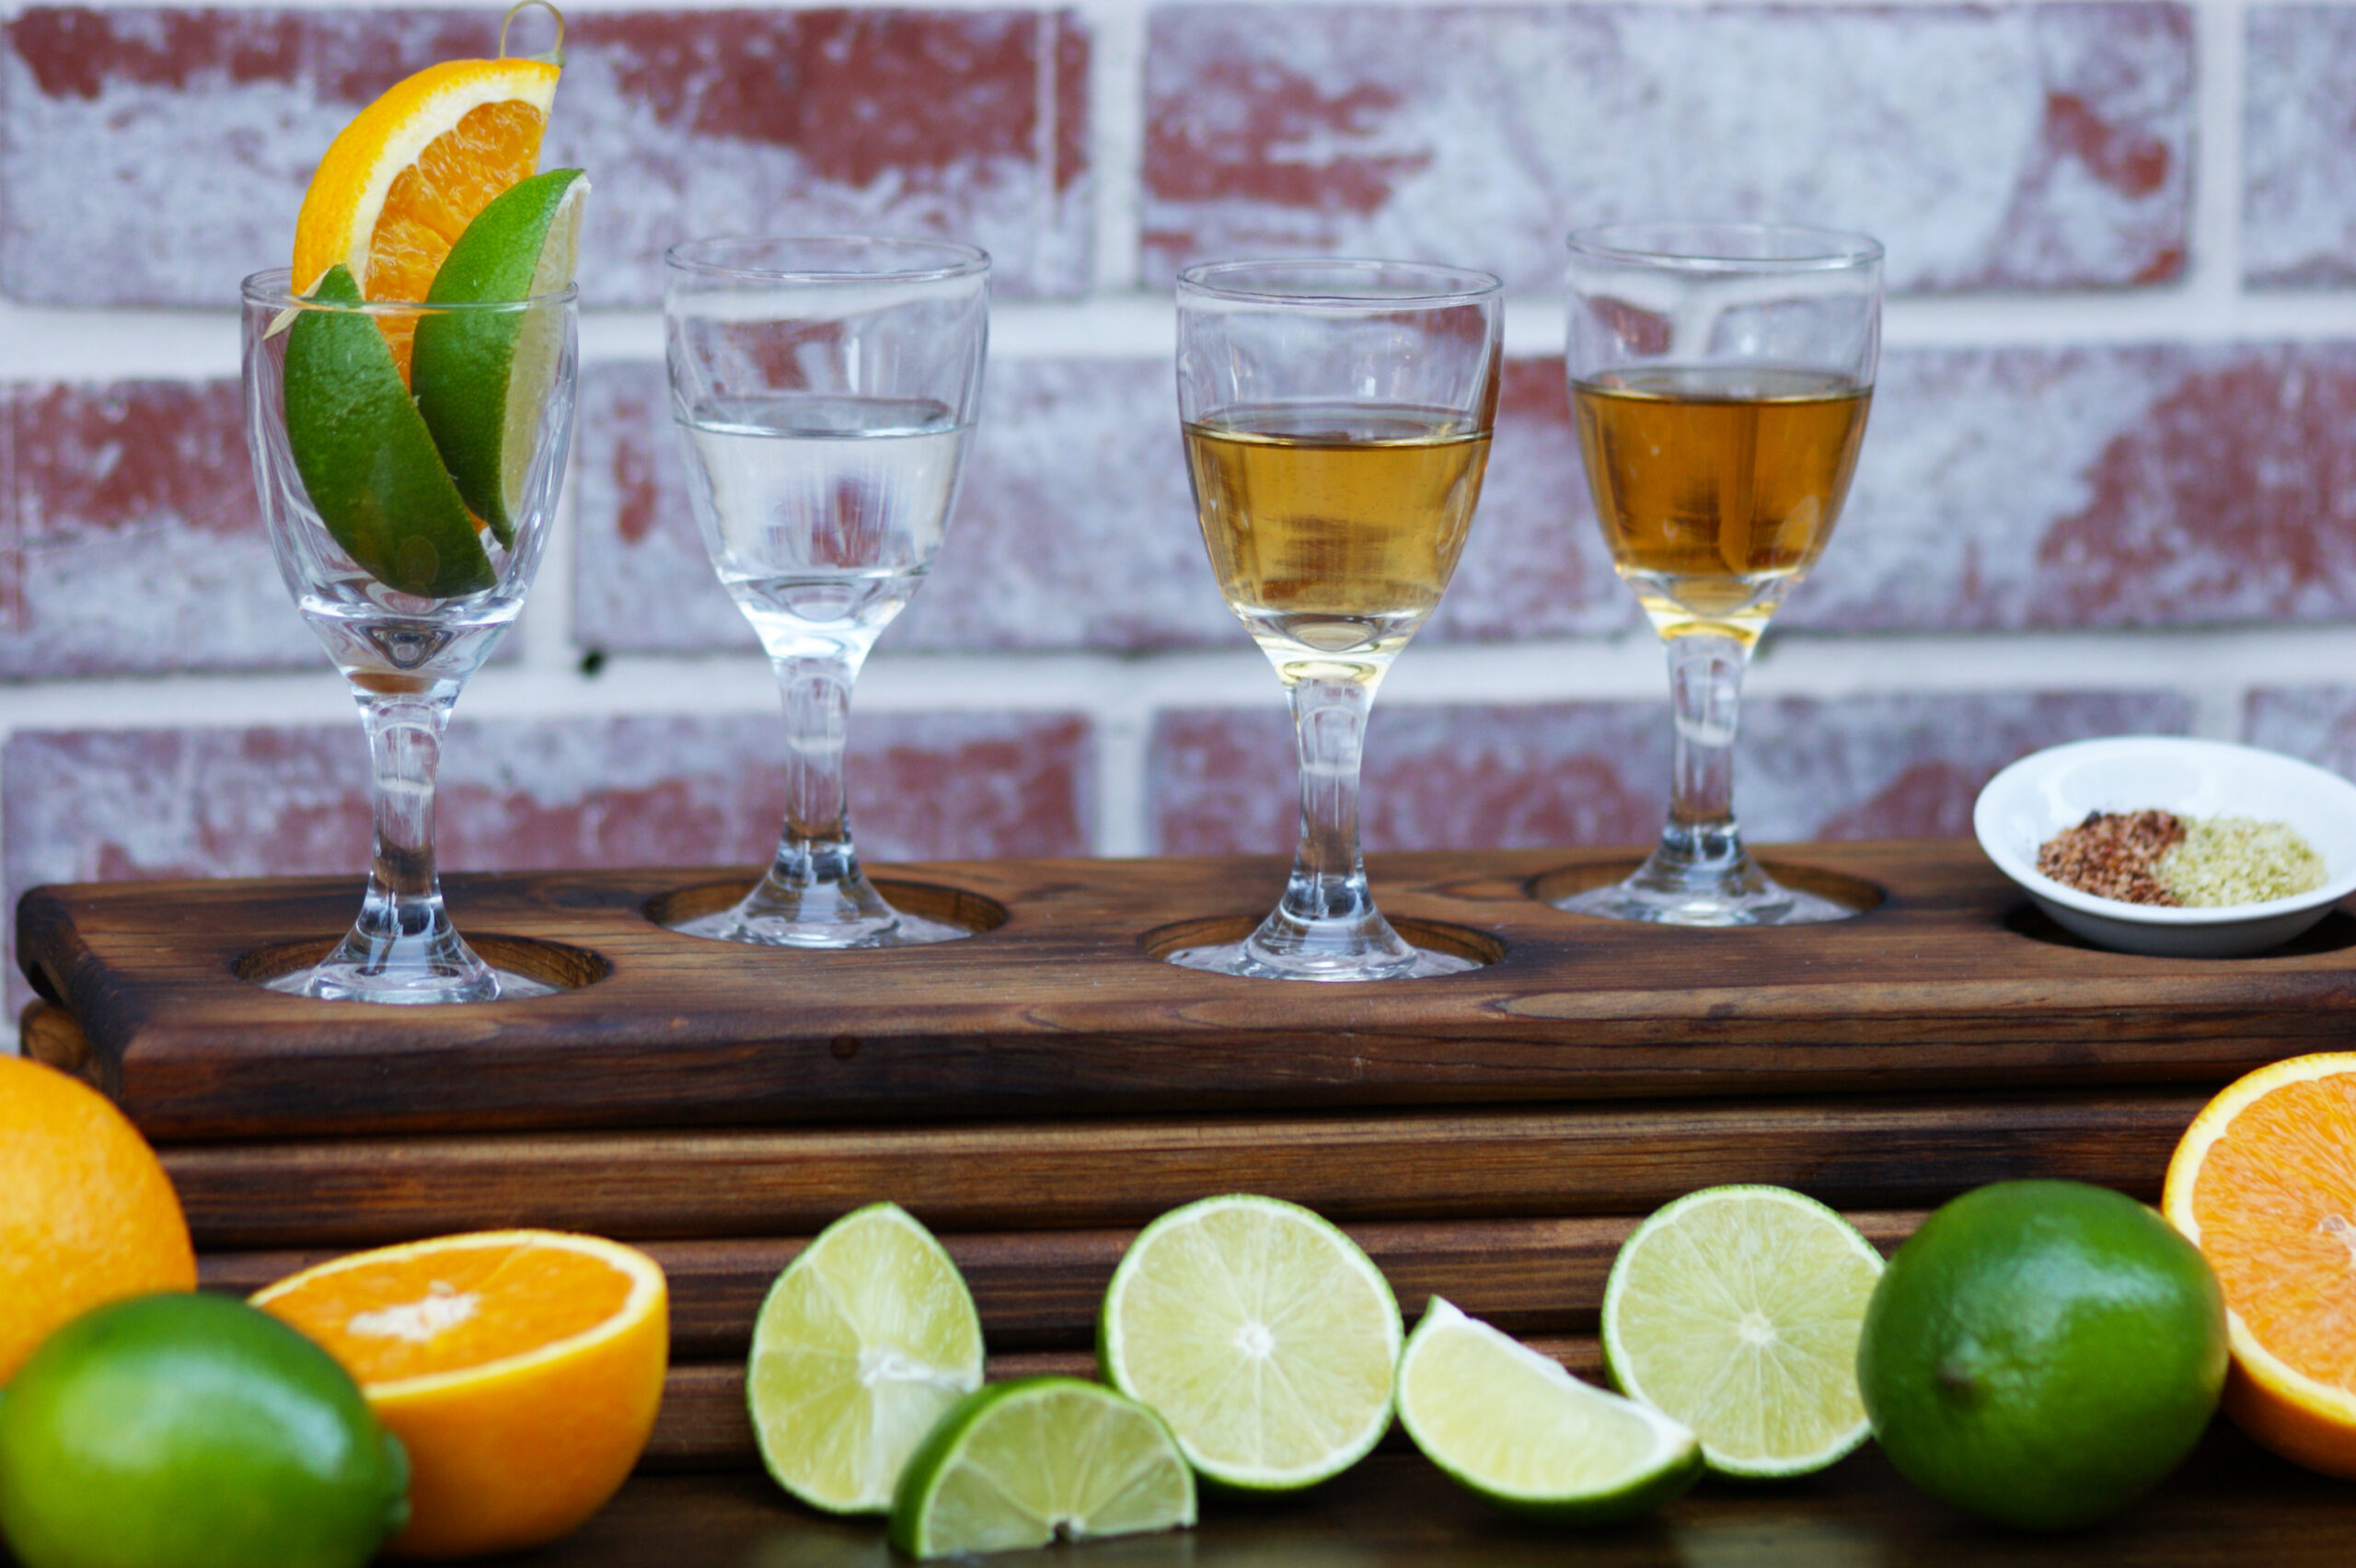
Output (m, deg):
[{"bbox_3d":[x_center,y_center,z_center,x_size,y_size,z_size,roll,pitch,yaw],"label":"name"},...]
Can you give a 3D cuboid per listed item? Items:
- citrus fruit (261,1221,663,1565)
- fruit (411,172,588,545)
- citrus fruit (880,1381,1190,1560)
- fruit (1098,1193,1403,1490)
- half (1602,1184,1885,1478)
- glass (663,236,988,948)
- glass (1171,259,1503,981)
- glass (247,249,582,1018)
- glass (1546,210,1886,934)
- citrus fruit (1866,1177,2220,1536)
[{"bbox_3d":[-0.115,0.102,1.570,0.072,0.039,0.072,-6,19,0],"label":"citrus fruit"},{"bbox_3d":[-0.113,-0.070,1.622,0.027,0.063,0.029,14,10,29],"label":"fruit"},{"bbox_3d":[-0.025,0.107,1.585,0.050,0.025,0.026,-4,11,-29],"label":"citrus fruit"},{"bbox_3d":[0.010,0.091,1.619,0.049,0.049,0.026,-1,1,-10],"label":"fruit"},{"bbox_3d":[0.091,0.090,1.631,0.048,0.048,0.026,-1,1,-10],"label":"half"},{"bbox_3d":[-0.061,-0.030,1.686,0.056,0.120,0.056,1,10,0],"label":"glass"},{"bbox_3d":[0.026,-0.026,1.670,0.056,0.120,0.056,1,10,0],"label":"glass"},{"bbox_3d":[-0.128,-0.022,1.630,0.056,0.120,0.056,1,10,0],"label":"glass"},{"bbox_3d":[0.095,-0.035,1.732,0.056,0.120,0.056,1,10,0],"label":"glass"},{"bbox_3d":[0.140,0.093,1.595,0.059,0.057,0.062,1,10,0],"label":"citrus fruit"}]

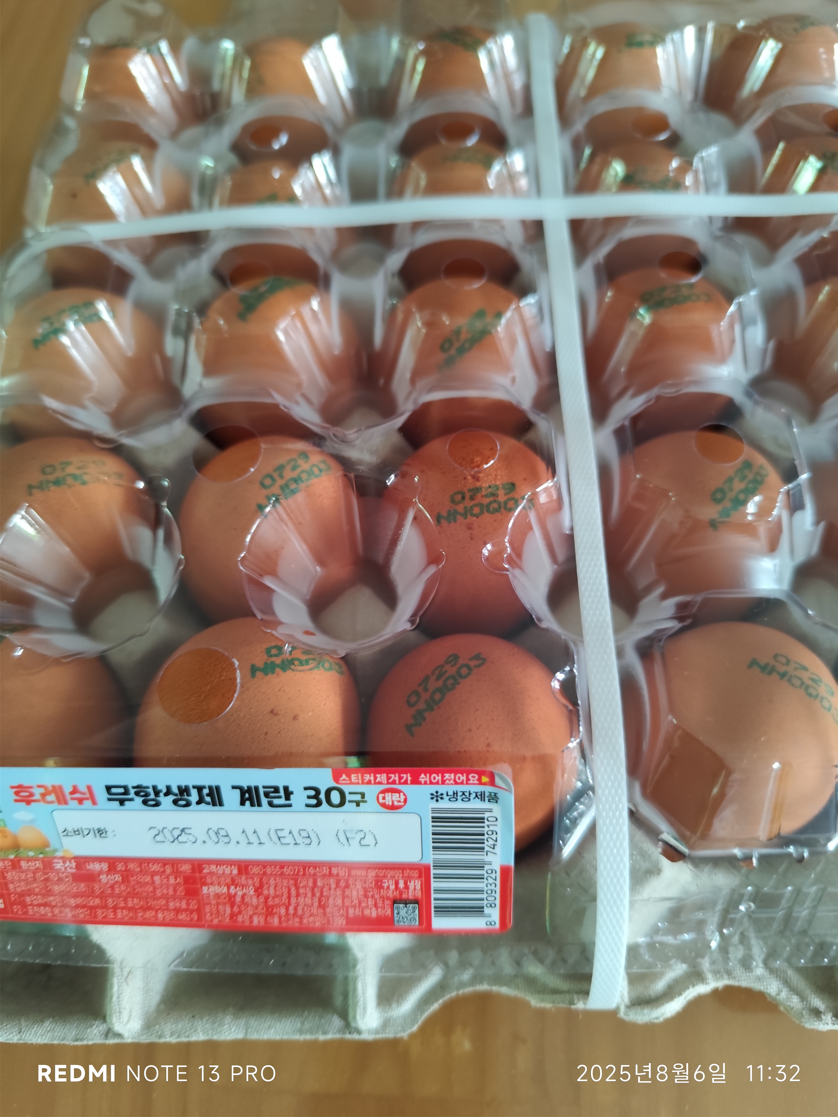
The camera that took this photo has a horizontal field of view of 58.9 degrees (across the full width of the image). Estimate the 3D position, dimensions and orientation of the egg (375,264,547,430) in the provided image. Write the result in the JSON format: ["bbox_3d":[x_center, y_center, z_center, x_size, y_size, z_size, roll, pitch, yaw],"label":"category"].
[{"bbox_3d":[0.012,-0.050,0.201,0.044,0.056,0.044,-1,64,2],"label":"egg"}]

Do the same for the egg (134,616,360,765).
[{"bbox_3d":[-0.037,0.036,0.162,0.044,0.057,0.044,-1,65,1],"label":"egg"}]

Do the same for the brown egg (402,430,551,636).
[{"bbox_3d":[0.013,-0.005,0.178,0.044,0.056,0.044,-1,61,1],"label":"brown egg"}]

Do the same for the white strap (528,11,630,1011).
[{"bbox_3d":[0.037,-0.052,0.202,0.008,0.052,0.303,-1,65,1],"label":"white strap"}]

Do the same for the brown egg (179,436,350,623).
[{"bbox_3d":[-0.037,-0.007,0.185,0.043,0.055,0.043,-1,65,1],"label":"brown egg"}]

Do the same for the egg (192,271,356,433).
[{"bbox_3d":[-0.038,-0.049,0.201,0.044,0.056,0.044,1,63,-2],"label":"egg"}]

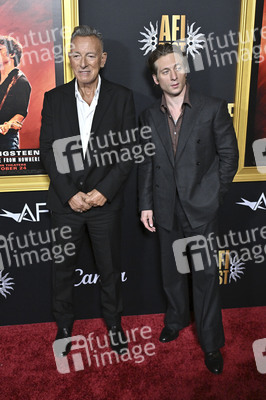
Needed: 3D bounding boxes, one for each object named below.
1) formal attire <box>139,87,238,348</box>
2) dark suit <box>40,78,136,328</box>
[{"bbox_3d":[0.313,0.114,2.189,0.540,1.460,0.420,5,13,24],"label":"formal attire"},{"bbox_3d":[-0.234,0.079,2.171,0.520,1.470,0.340,0,12,3],"label":"dark suit"}]

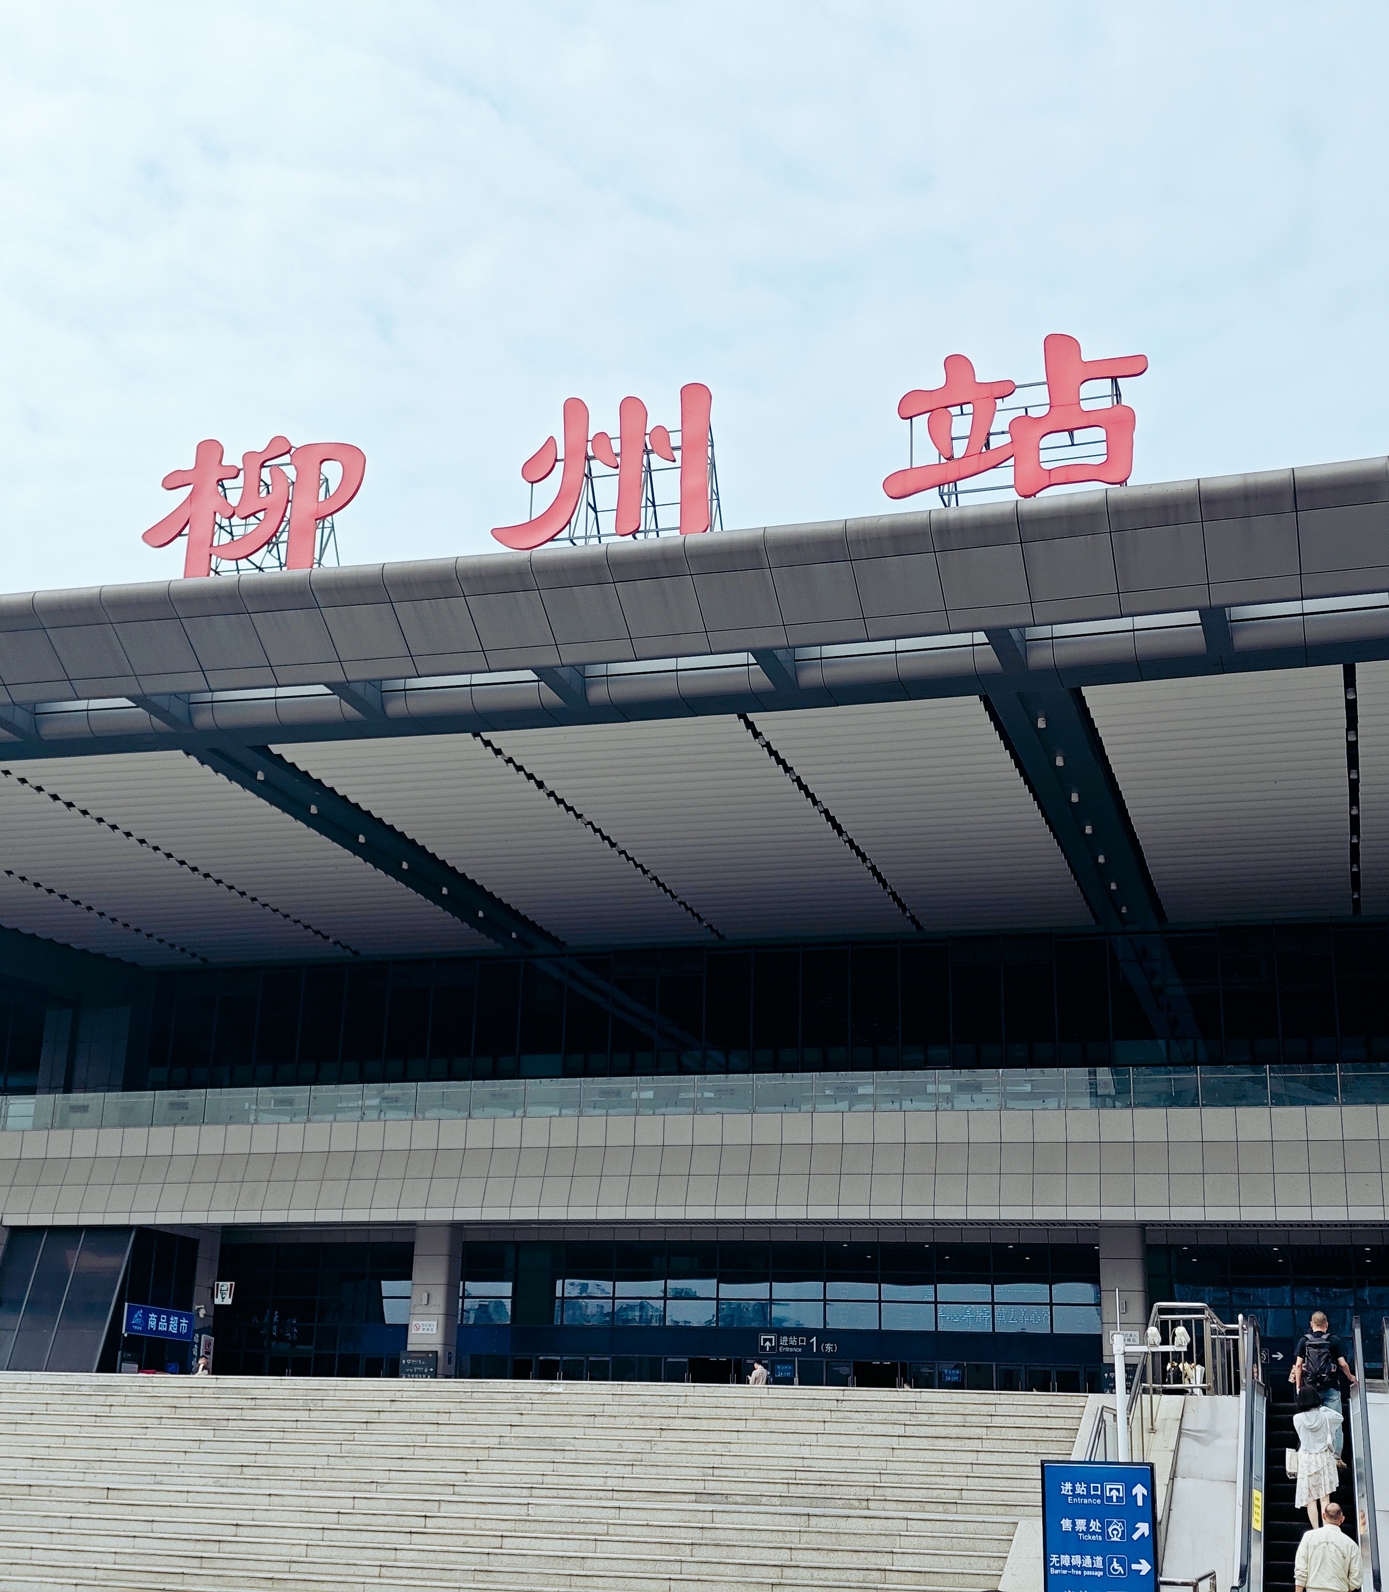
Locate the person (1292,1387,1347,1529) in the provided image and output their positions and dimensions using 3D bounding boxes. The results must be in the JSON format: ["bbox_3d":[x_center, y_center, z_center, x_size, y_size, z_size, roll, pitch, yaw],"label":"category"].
[{"bbox_3d":[6.908,7.411,23.803,0.560,1.660,0.400,-3,-18,17],"label":"person"}]

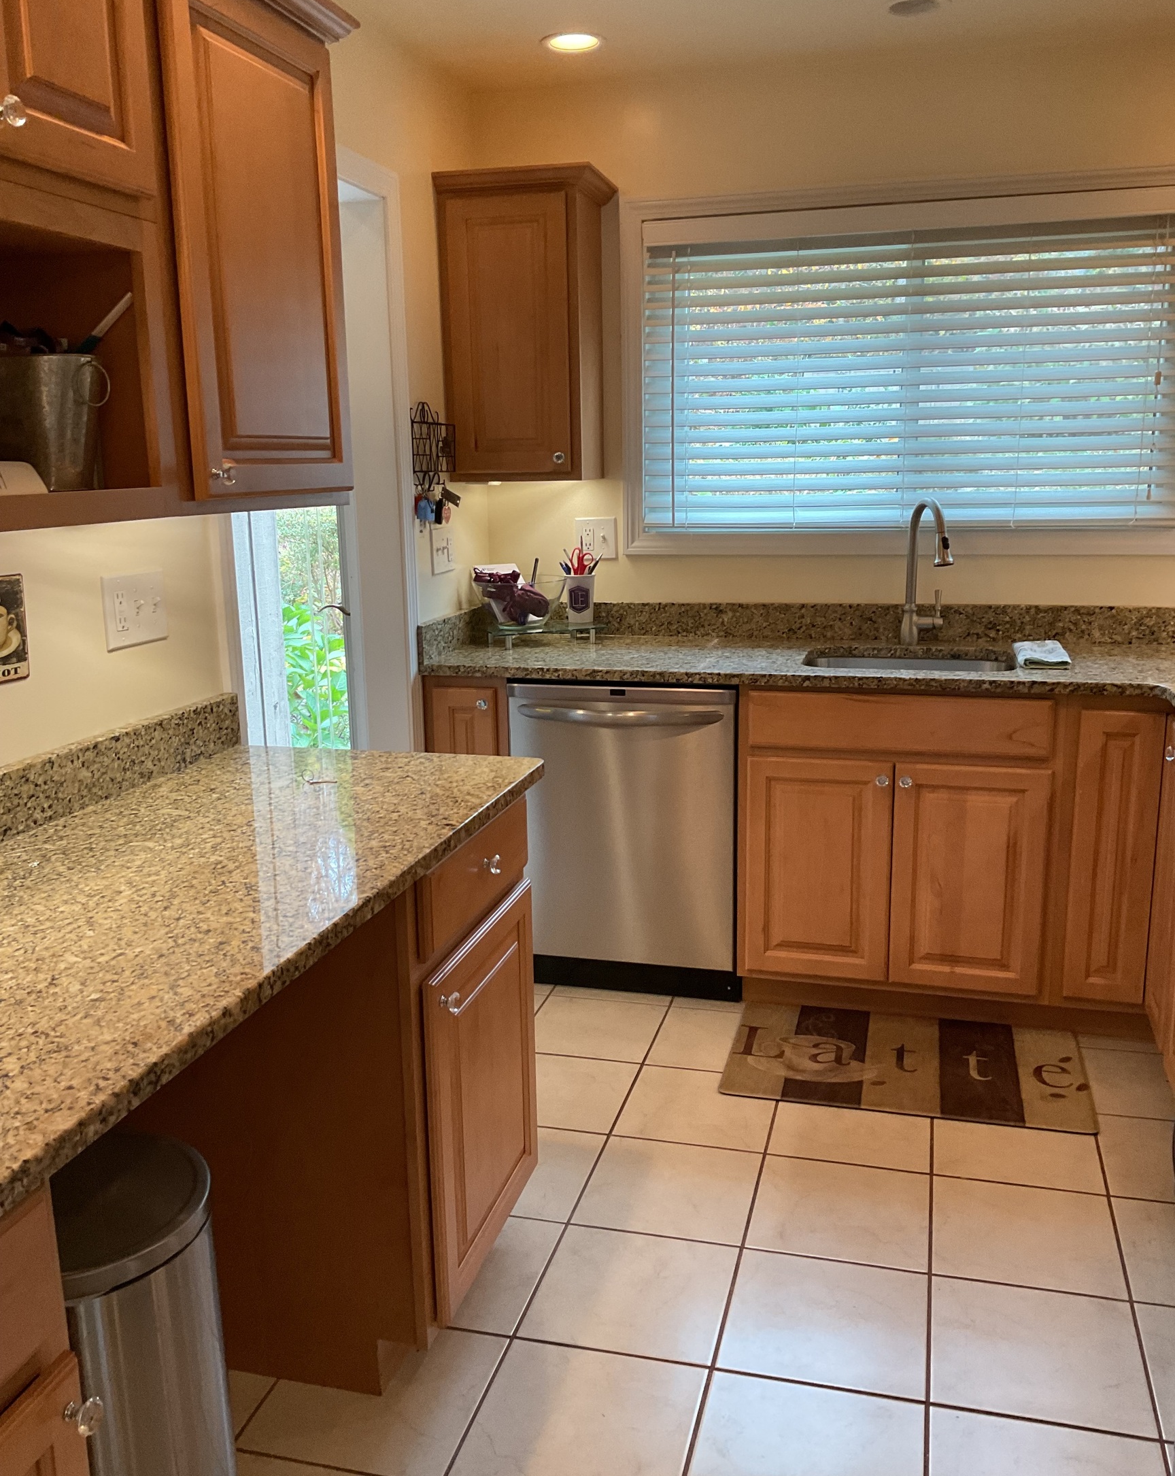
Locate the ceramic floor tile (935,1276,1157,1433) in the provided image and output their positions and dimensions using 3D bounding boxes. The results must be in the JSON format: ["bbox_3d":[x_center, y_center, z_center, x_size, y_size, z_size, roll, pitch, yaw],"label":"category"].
[{"bbox_3d":[0.741,1.017,2.170,0.333,0.010,0.333,2,13,15],"label":"ceramic floor tile"}]

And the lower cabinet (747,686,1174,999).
[{"bbox_3d":[0.948,0.232,3.509,1.020,0.832,0.610,2,13,15],"label":"lower cabinet"}]

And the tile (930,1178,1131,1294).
[{"bbox_3d":[0.828,0.944,2.491,0.333,0.010,0.333,2,13,15],"label":"tile"}]

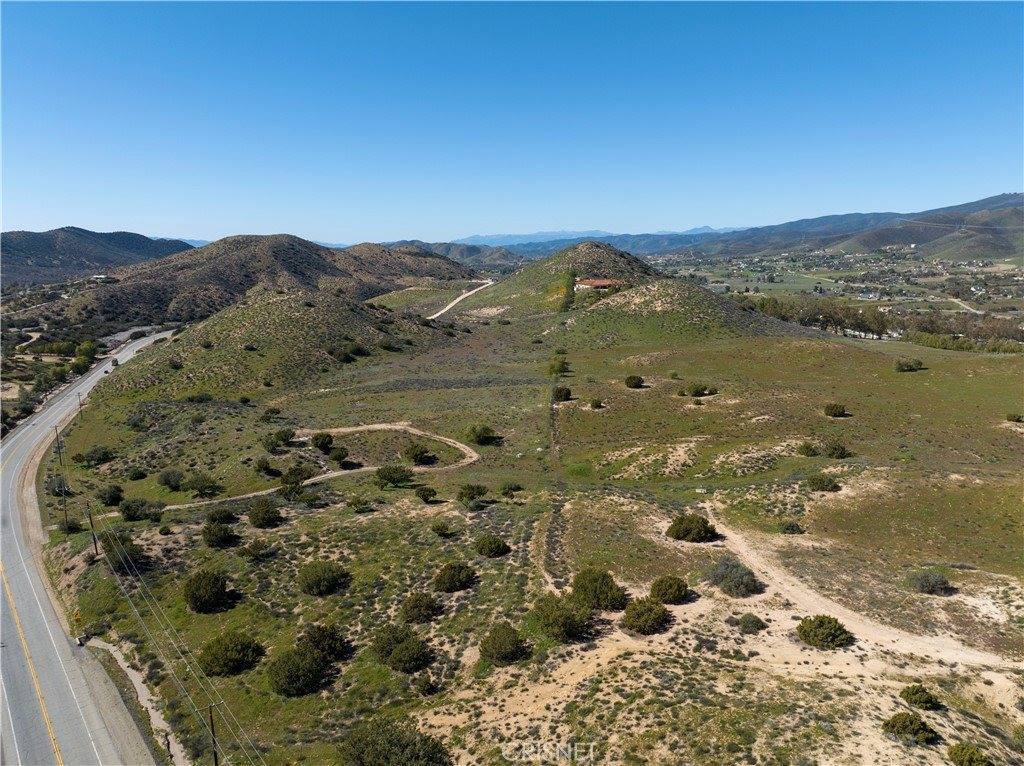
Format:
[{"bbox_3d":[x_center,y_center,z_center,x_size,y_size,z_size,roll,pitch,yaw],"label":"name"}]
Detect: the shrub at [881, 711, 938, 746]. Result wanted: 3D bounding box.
[{"bbox_3d":[39.160,33.440,69.870,5.350,2.900,4.820,0,11,0],"label":"shrub"}]

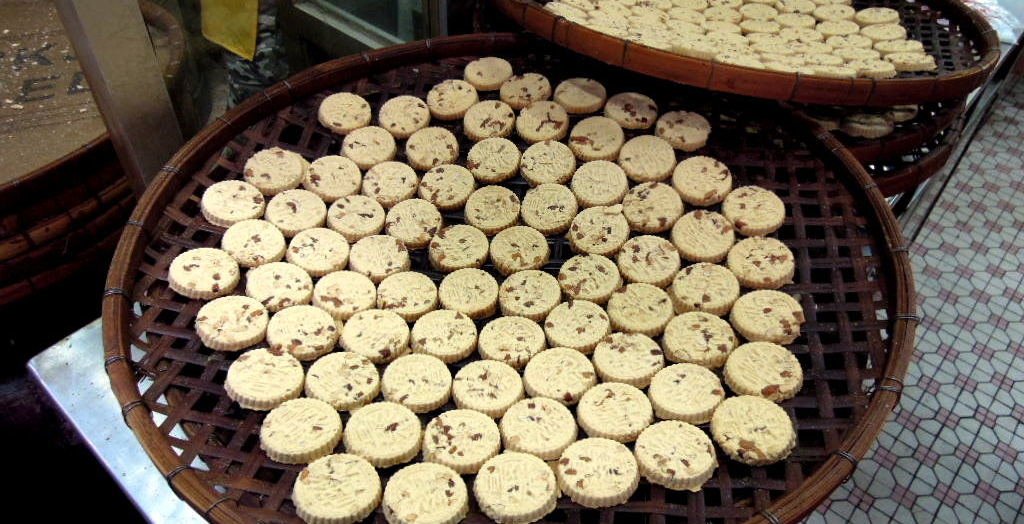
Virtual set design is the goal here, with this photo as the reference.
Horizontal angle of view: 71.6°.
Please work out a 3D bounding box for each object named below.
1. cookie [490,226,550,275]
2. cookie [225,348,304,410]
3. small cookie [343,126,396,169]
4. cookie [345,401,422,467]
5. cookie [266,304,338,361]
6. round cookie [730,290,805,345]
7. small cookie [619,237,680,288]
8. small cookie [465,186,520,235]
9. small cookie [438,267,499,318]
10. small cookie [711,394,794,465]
[{"bbox_3d":[0.008,-0.011,0.684,0.056,0.011,0.056,-1,44,0],"label":"cookie"},{"bbox_3d":[-0.203,0.097,0.584,0.059,0.011,0.059,13,37,0],"label":"cookie"},{"bbox_3d":[-0.149,-0.120,0.741,0.056,0.012,0.056,4,51,0],"label":"small cookie"},{"bbox_3d":[-0.087,0.116,0.480,0.052,0.009,0.052,7,32,0],"label":"cookie"},{"bbox_3d":[-0.170,0.058,0.580,0.056,0.011,0.056,11,37,0],"label":"cookie"},{"bbox_3d":[0.224,0.049,0.623,0.059,0.011,0.059,-10,40,9],"label":"round cookie"},{"bbox_3d":[0.124,-0.001,0.640,0.056,0.012,0.056,-4,46,0],"label":"small cookie"},{"bbox_3d":[-0.020,-0.053,0.725,0.056,0.011,0.056,1,48,0],"label":"small cookie"},{"bbox_3d":[-0.036,0.025,0.600,0.052,0.009,0.052,2,44,0],"label":"small cookie"},{"bbox_3d":[0.167,0.116,0.489,0.056,0.011,0.056,-8,32,5],"label":"small cookie"}]

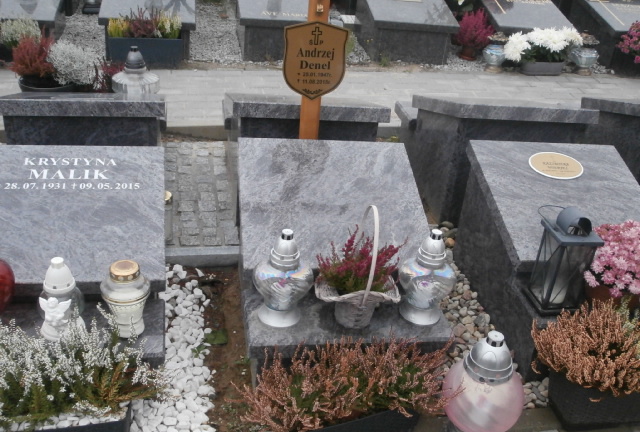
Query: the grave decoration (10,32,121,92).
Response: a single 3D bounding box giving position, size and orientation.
[{"bbox_3d":[-1.193,-0.676,3.307,0.470,0.350,0.280,0,28,-11],"label":"grave decoration"}]

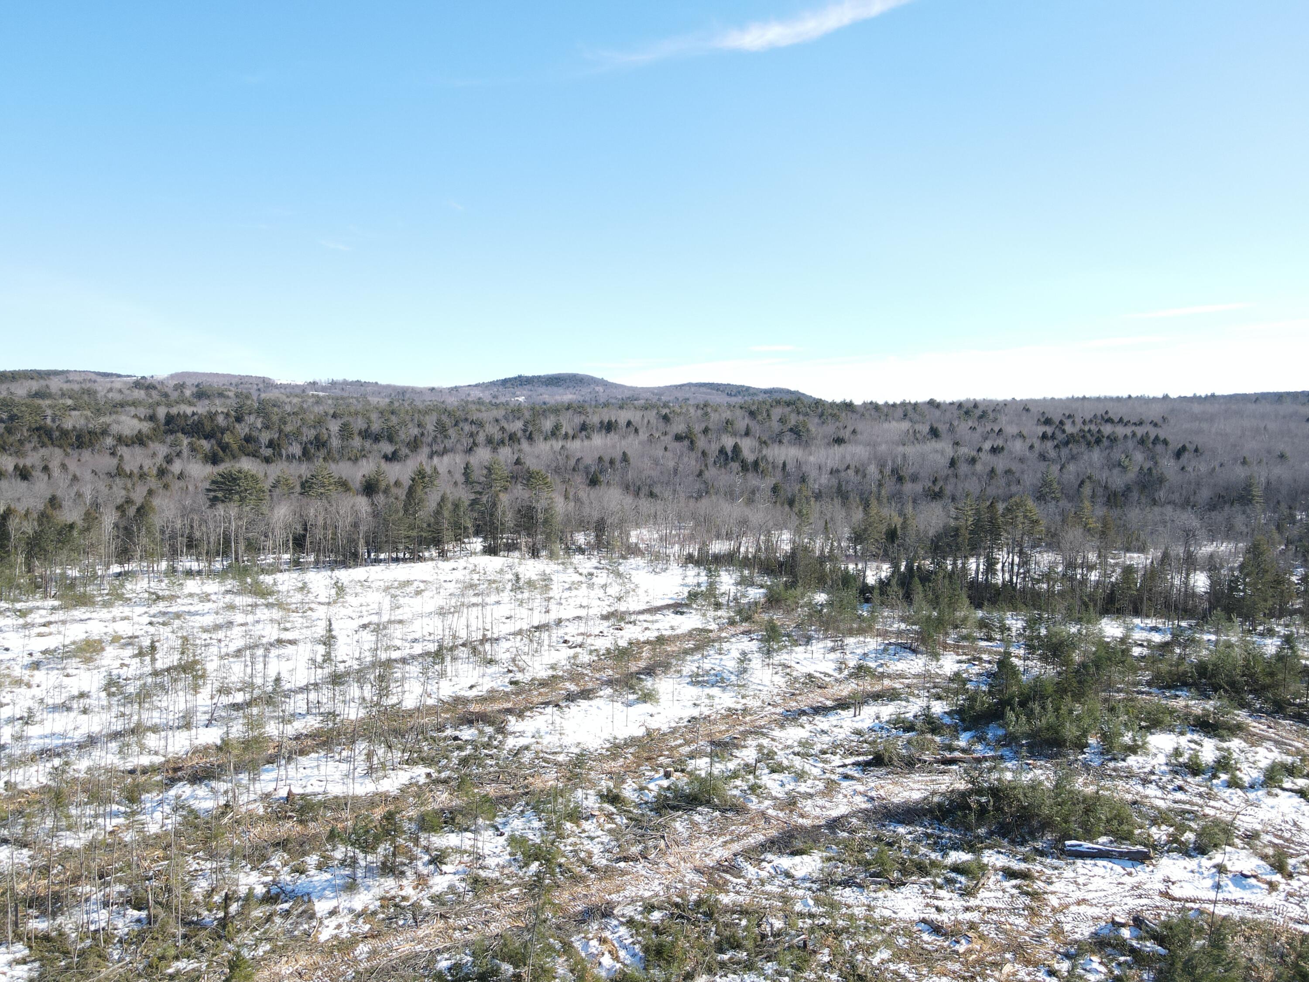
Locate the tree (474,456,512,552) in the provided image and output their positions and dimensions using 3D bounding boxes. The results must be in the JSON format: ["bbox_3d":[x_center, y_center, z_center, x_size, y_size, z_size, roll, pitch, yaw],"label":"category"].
[{"bbox_3d":[-31.790,2.970,178.000,7.400,18.400,7.200,0,5,0],"label":"tree"}]

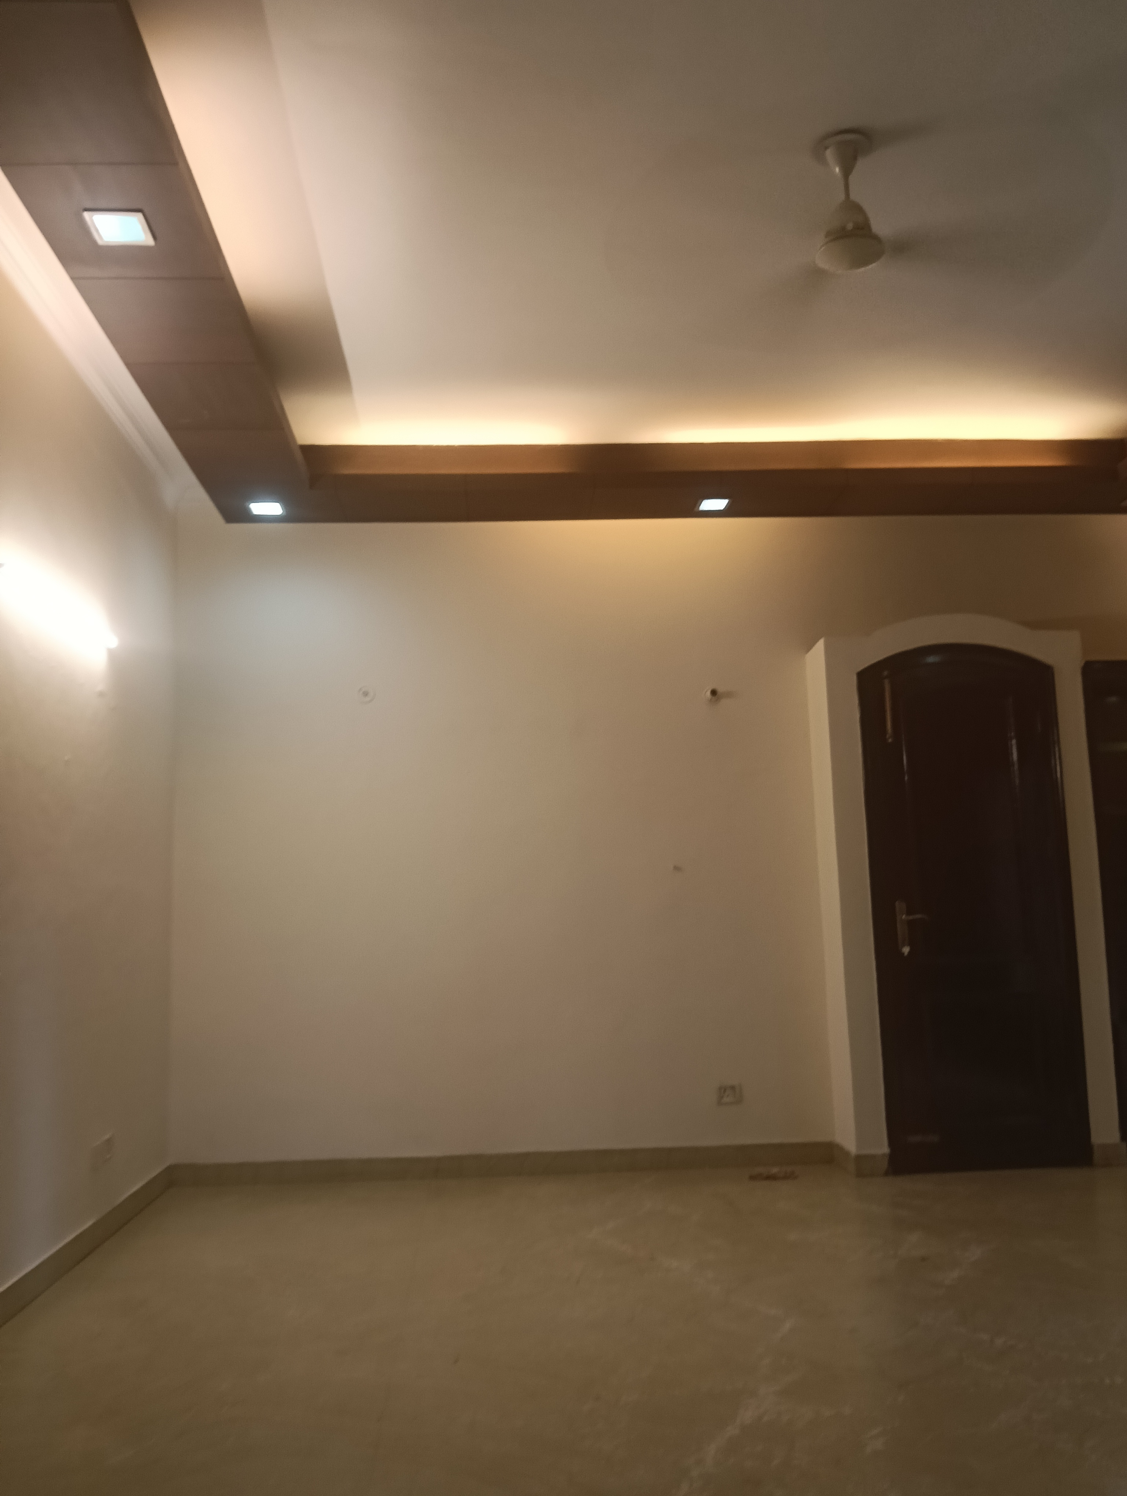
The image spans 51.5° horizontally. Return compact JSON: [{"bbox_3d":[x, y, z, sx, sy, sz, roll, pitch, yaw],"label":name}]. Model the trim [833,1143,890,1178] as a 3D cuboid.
[{"bbox_3d":[1.379,1.905,5.413,0.150,0.099,0.307,-1,-8,-2],"label":"trim"}]

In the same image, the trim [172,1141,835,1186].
[{"bbox_3d":[-0.267,1.960,5.502,3.102,0.099,0.020,-1,-8,-2],"label":"trim"}]

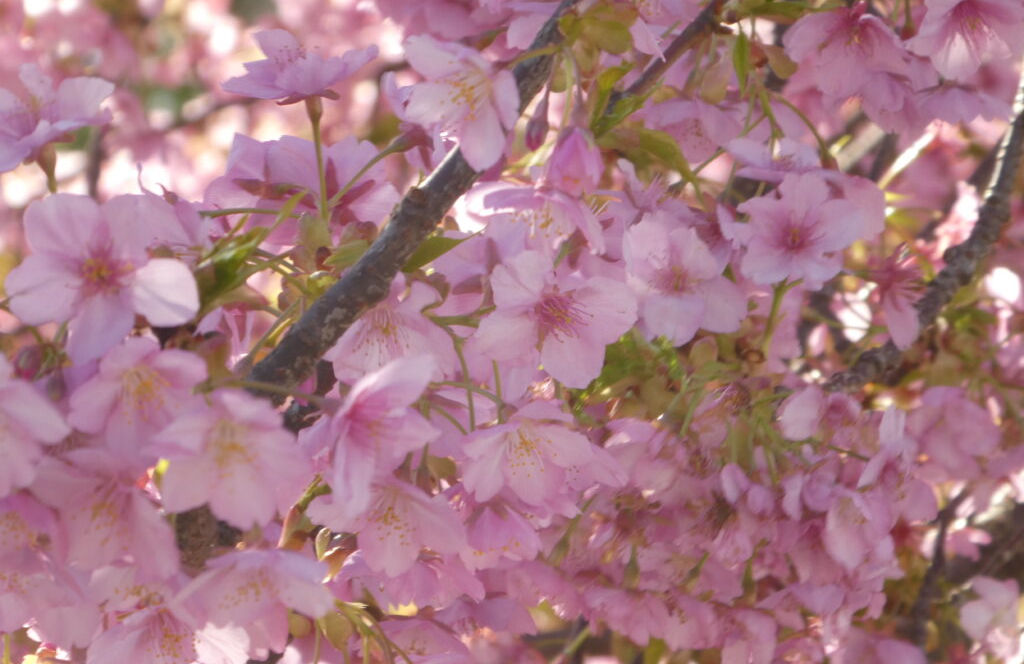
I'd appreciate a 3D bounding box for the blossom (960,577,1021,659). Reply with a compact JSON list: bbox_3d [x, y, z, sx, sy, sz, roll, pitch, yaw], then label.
[{"bbox_3d":[0.132,0.079,1.750,0.019,0.023,0.016,0,18,18],"label":"blossom"}]

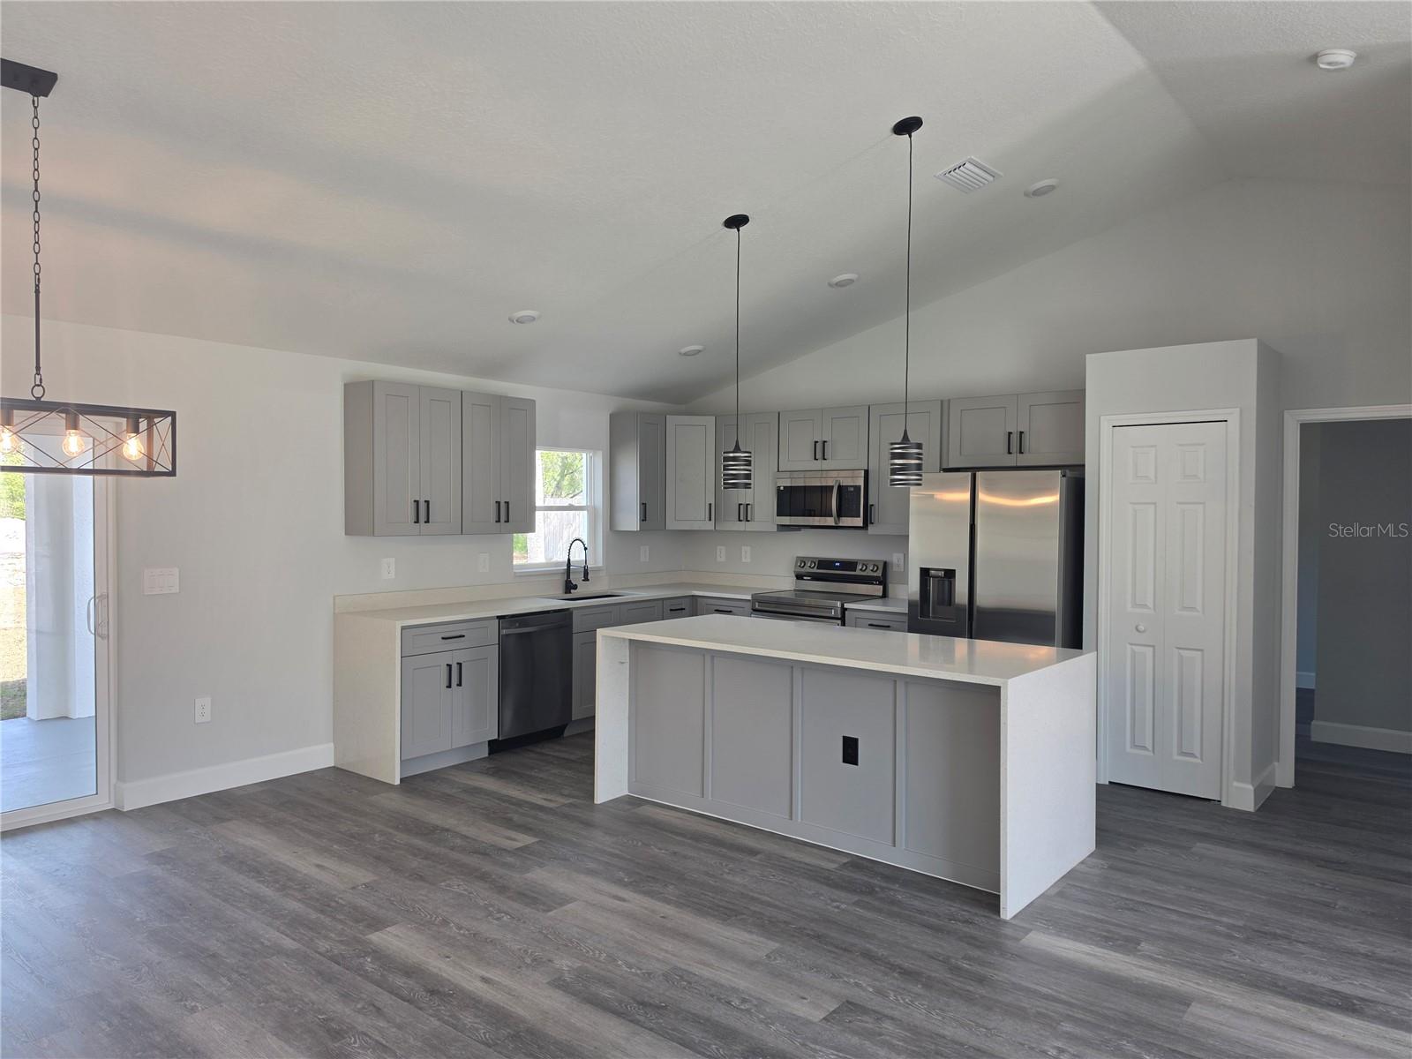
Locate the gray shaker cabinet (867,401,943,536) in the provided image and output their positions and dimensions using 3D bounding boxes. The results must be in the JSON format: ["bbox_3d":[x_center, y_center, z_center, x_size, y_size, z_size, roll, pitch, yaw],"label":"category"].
[{"bbox_3d":[1.459,-0.418,6.560,0.555,0.912,0.325,1,2,39],"label":"gray shaker cabinet"}]

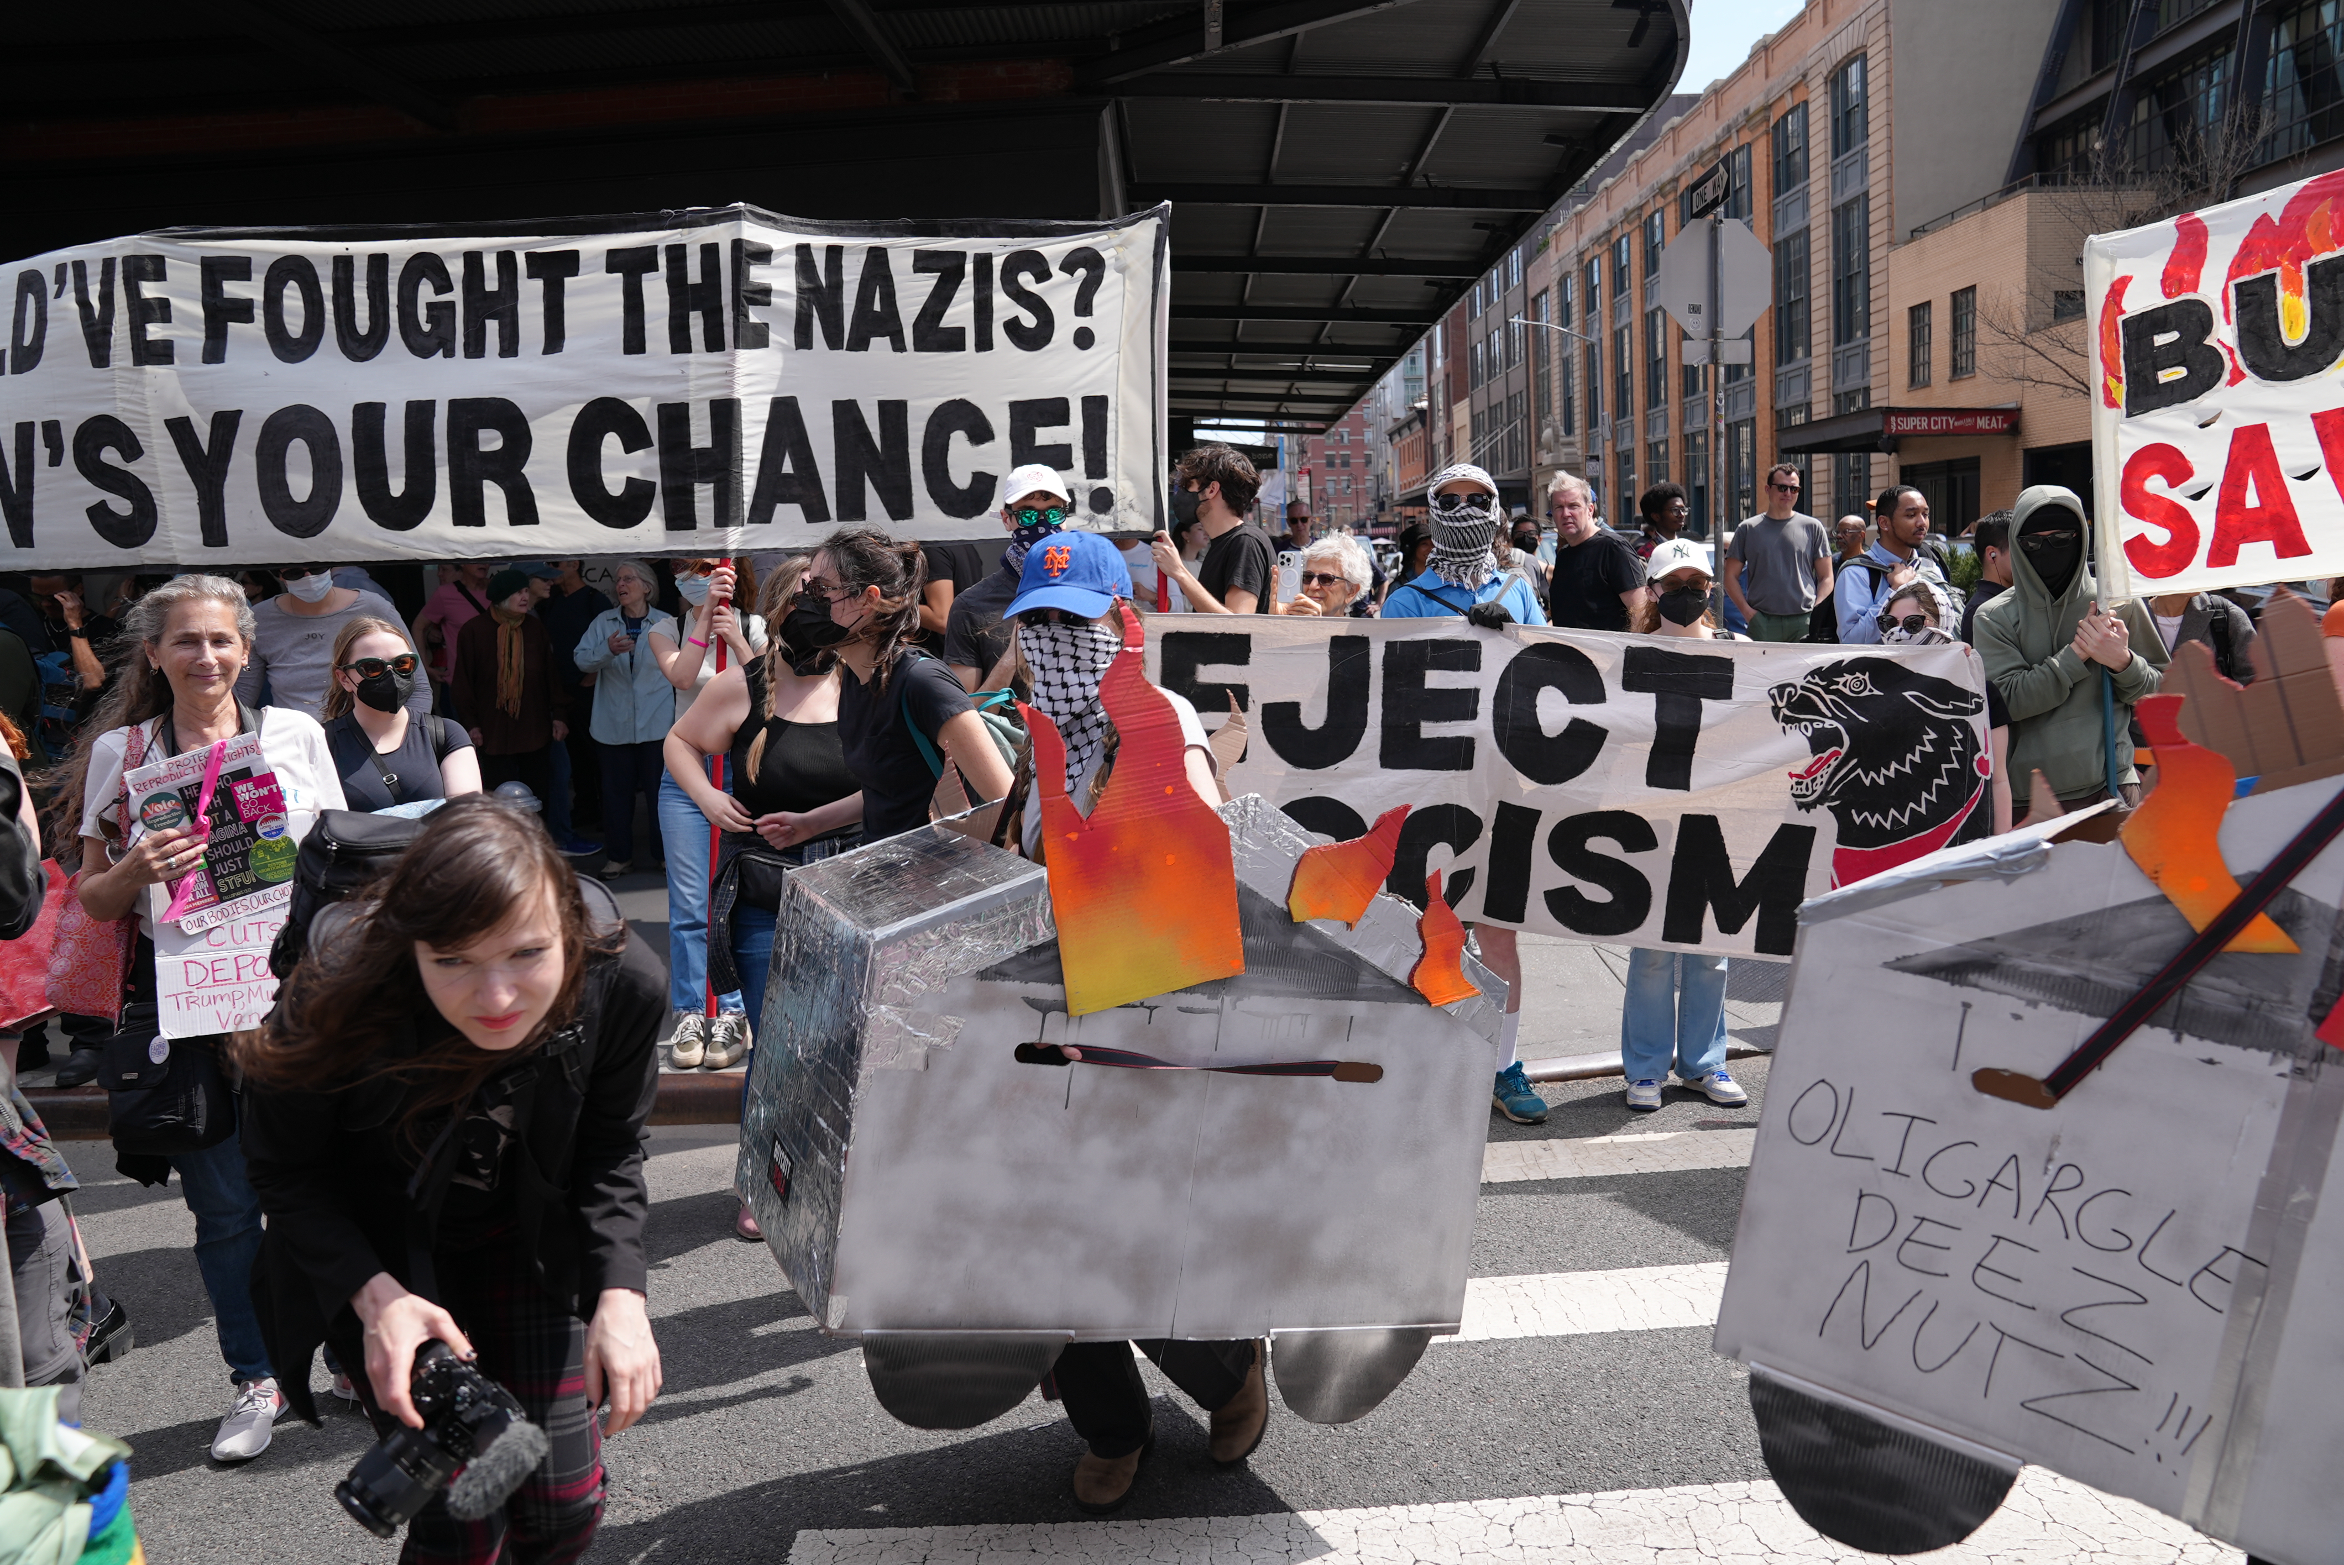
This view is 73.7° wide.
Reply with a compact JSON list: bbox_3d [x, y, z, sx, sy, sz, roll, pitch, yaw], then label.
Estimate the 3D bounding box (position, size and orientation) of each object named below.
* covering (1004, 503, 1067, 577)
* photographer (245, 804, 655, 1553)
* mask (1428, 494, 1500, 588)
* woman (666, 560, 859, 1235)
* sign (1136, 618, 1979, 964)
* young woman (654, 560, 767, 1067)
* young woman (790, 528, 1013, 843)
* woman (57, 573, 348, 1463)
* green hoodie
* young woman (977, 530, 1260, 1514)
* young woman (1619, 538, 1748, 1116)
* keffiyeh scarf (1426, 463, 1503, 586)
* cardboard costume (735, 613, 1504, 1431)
[{"bbox_3d":[-0.388,-0.688,4.450,0.170,0.185,0.150,-6,9,-10],"label":"covering"},{"bbox_3d":[-0.691,0.710,1.696,0.550,1.460,0.720,-7,10,-18],"label":"photographer"},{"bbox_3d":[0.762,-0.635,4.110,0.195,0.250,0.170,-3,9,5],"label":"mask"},{"bbox_3d":[-0.870,0.287,3.775,0.600,1.650,0.380,-5,9,-8],"label":"woman"},{"bbox_3d":[0.820,0.012,4.070,2.430,0.800,0.120,3,9,6],"label":"sign"},{"bbox_3d":[-1.405,0.049,4.750,0.450,1.610,0.380,-1,9,0],"label":"young woman"},{"bbox_3d":[-0.590,0.285,3.490,0.450,1.700,0.500,-11,11,-40],"label":"young woman"},{"bbox_3d":[-1.771,0.462,2.991,0.520,1.690,0.400,-7,10,-20],"label":"woman"},{"bbox_3d":[2.477,-0.380,4.320,0.480,0.850,0.380,-1,10,18],"label":"green hoodie"},{"bbox_3d":[-0.101,0.406,2.718,0.500,1.650,0.500,-2,9,15],"label":"young woman"},{"bbox_3d":[1.392,0.114,4.329,0.480,1.580,0.380,-3,9,6],"label":"young woman"},{"bbox_3d":[0.794,-0.702,4.280,0.215,0.340,0.250,-3,9,7],"label":"keffiyeh scarf"},{"bbox_3d":[-0.090,0.348,2.625,1.021,1.163,0.726,8,-1,-24],"label":"cardboard costume"}]

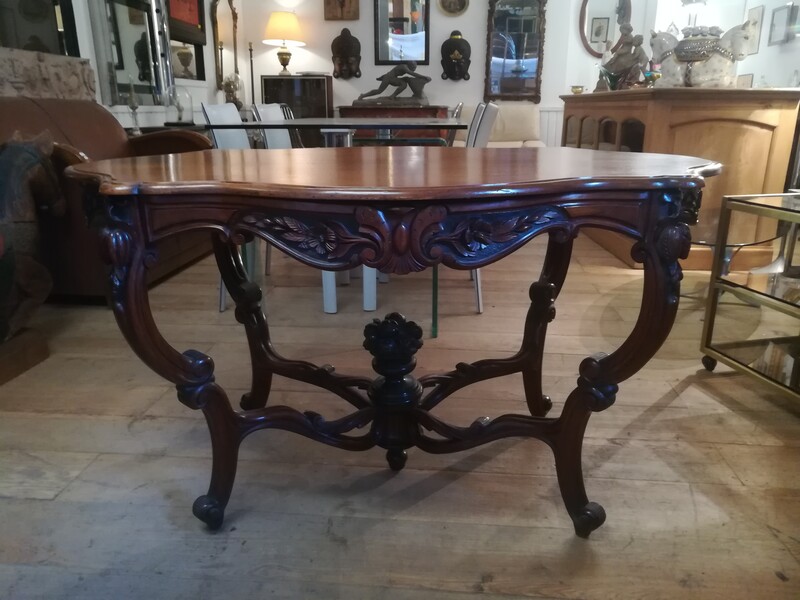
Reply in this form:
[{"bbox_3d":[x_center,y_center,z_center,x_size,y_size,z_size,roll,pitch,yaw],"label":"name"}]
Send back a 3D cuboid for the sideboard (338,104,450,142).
[{"bbox_3d":[-0.049,-1.350,5.611,1.020,0.870,0.460,1,18,3],"label":"sideboard"}]

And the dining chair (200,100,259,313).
[{"bbox_3d":[-0.510,-0.426,2.710,0.540,0.890,0.460,1,18,4],"label":"dining chair"}]

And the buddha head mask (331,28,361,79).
[{"bbox_3d":[-0.487,-2.251,5.505,0.280,0.440,0.140,1,18,2],"label":"buddha head mask"}]

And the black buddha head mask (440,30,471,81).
[{"bbox_3d":[0.513,-2.231,5.491,0.275,0.435,0.140,1,18,2],"label":"black buddha head mask"}]

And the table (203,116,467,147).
[{"bbox_3d":[-0.169,-0.479,3.013,0.930,0.805,1.600,1,18,4],"label":"table"}]

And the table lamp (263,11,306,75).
[{"bbox_3d":[-1.028,-2.275,5.340,0.380,0.550,0.380,0,18,0],"label":"table lamp"}]

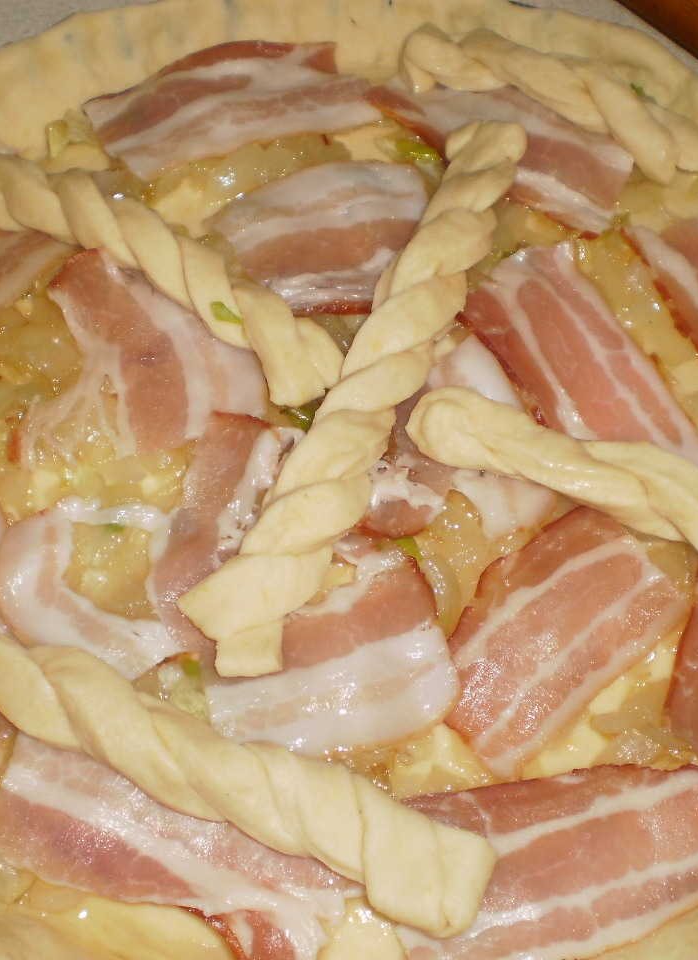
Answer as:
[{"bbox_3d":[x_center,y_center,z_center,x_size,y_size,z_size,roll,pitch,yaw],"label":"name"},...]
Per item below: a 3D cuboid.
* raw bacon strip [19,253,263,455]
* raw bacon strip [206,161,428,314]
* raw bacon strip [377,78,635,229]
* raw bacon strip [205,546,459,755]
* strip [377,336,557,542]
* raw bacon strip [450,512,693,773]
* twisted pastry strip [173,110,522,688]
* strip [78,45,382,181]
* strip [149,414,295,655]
[{"bbox_3d":[-0.048,-0.030,0.327,0.057,0.008,0.061,4,63,-1],"label":"raw bacon strip"},{"bbox_3d":[-0.008,-0.063,0.346,0.058,0.008,0.048,-1,63,-3],"label":"raw bacon strip"},{"bbox_3d":[0.043,-0.092,0.362,0.079,0.008,0.031,34,67,14],"label":"raw bacon strip"},{"bbox_3d":[-0.006,0.037,0.295,0.056,0.008,0.045,-14,65,-9],"label":"raw bacon strip"},{"bbox_3d":[0.030,-0.010,0.328,0.045,0.007,0.058,8,64,2],"label":"strip"},{"bbox_3d":[0.046,0.034,0.307,0.067,0.007,0.035,-41,71,-19],"label":"raw bacon strip"},{"bbox_3d":[0.006,-0.027,0.318,0.026,0.016,0.164,23,64,9],"label":"twisted pastry strip"},{"bbox_3d":[-0.032,-0.103,0.365,0.078,0.008,0.039,-17,65,-11],"label":"strip"},{"bbox_3d":[-0.030,0.010,0.317,0.025,0.007,0.060,11,64,4],"label":"strip"}]

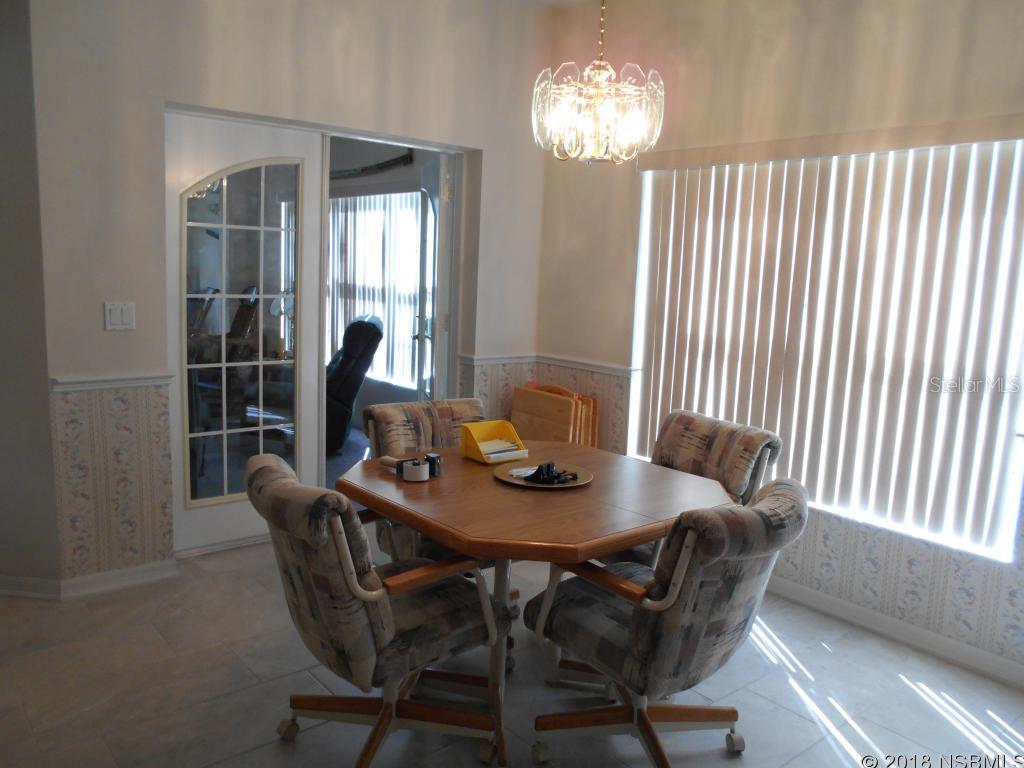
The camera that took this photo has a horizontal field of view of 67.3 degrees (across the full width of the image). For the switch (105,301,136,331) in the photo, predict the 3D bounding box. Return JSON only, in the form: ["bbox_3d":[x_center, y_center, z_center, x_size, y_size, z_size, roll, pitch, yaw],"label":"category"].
[{"bbox_3d":[-1.627,-0.279,3.202,0.117,0.113,0.012,-5,11,-40],"label":"switch"}]

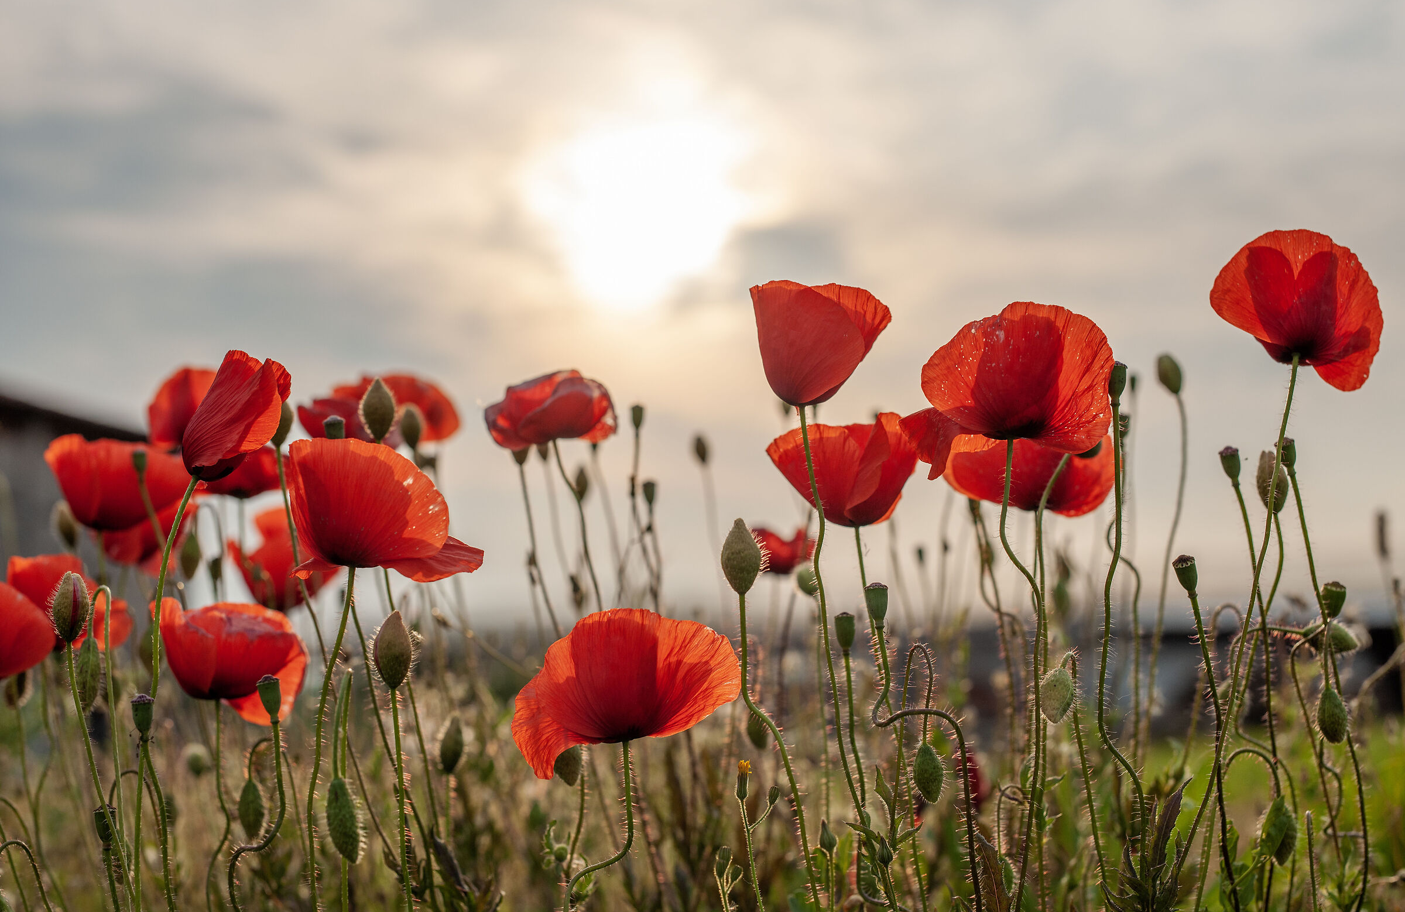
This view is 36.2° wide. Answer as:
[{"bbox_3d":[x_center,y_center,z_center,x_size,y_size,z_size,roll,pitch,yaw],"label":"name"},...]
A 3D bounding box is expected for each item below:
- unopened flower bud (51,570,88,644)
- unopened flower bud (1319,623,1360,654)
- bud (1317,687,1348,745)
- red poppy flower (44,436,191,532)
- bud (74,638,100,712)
[{"bbox_3d":[-0.209,0.050,0.710,0.012,0.025,0.012,-3,-3,0],"label":"unopened flower bud"},{"bbox_3d":[0.238,0.069,0.810,0.022,0.011,0.011,21,0,0],"label":"unopened flower bud"},{"bbox_3d":[0.229,0.094,0.780,0.011,0.021,0.011,-7,-5,16],"label":"bud"},{"bbox_3d":[-0.242,0.011,0.890,0.064,0.039,0.060,-3,-3,0],"label":"red poppy flower"},{"bbox_3d":[-0.235,0.083,0.820,0.010,0.028,0.010,3,-5,-16],"label":"bud"}]

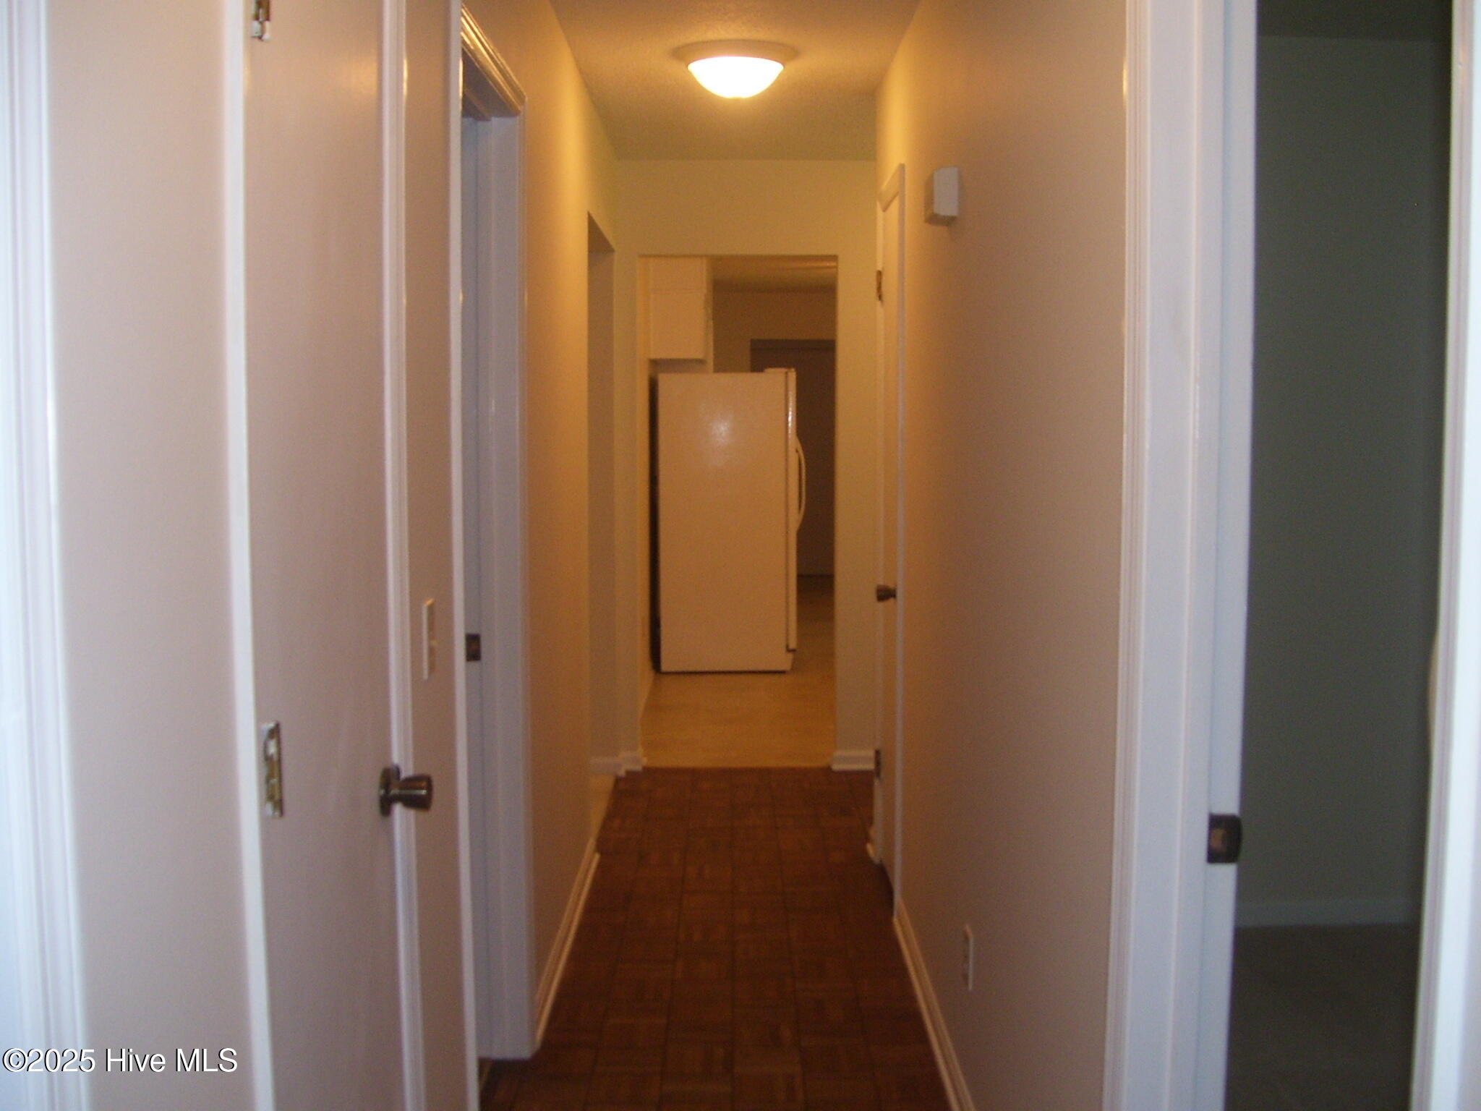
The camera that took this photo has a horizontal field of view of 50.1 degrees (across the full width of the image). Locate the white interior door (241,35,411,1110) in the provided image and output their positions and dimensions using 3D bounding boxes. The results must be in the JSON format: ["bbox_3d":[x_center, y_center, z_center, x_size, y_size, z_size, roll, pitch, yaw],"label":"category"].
[{"bbox_3d":[-0.475,0.213,1.797,0.040,2.030,0.620,0,5,0],"label":"white interior door"}]

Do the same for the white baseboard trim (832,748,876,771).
[{"bbox_3d":[0.474,0.822,6.415,0.210,0.085,0.022,0,5,0],"label":"white baseboard trim"}]

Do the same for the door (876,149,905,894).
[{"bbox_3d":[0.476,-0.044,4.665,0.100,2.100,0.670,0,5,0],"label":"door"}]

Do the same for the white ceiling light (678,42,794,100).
[{"bbox_3d":[-0.011,-1.340,4.424,0.340,0.125,0.340,0,5,0],"label":"white ceiling light"}]

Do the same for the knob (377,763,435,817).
[{"bbox_3d":[-0.434,0.307,2.066,0.058,0.062,0.062,0,5,0],"label":"knob"}]

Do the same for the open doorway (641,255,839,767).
[{"bbox_3d":[-0.009,-0.167,6.391,0.790,2.066,0.120,0,5,0],"label":"open doorway"}]

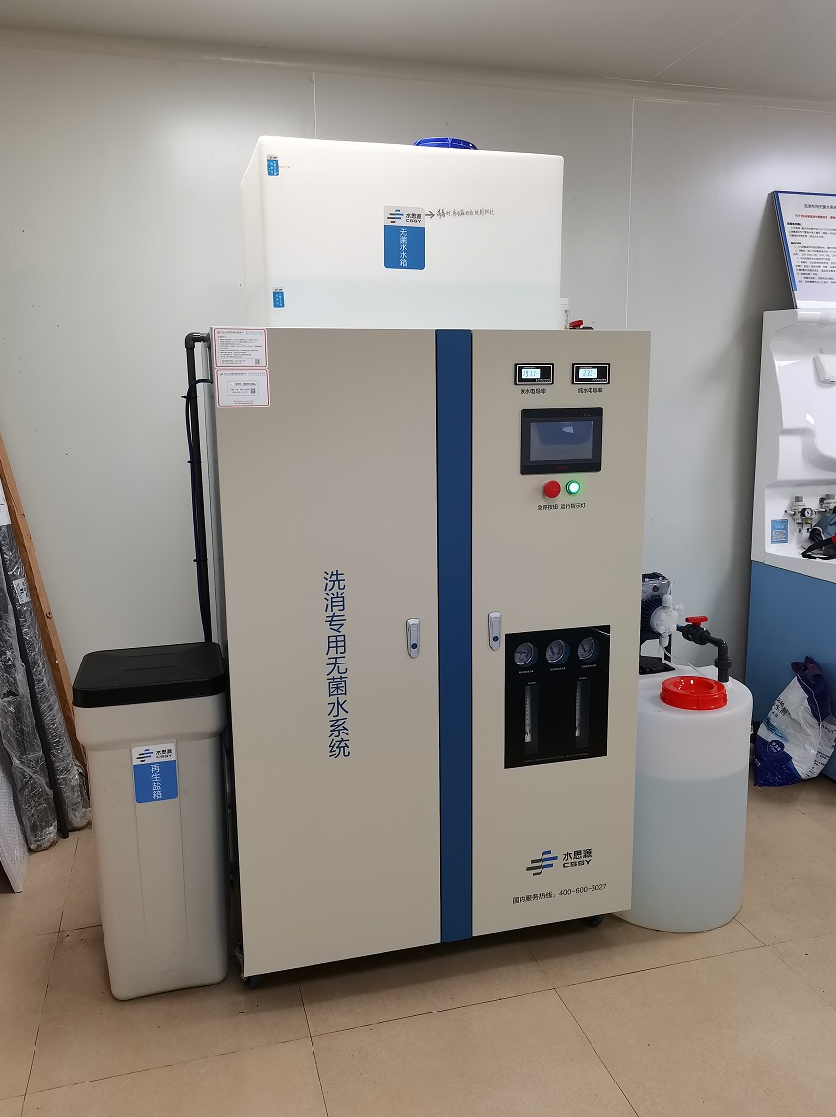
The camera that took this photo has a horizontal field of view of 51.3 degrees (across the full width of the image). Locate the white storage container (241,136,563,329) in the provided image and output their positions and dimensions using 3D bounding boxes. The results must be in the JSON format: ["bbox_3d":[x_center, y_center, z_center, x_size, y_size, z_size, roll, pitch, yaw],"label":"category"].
[{"bbox_3d":[-0.052,-0.777,2.188,0.705,0.450,0.415,-3,11,-15],"label":"white storage container"}]

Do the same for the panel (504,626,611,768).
[{"bbox_3d":[0.340,0.337,2.116,0.273,0.337,0.020,-3,11,-15],"label":"panel"}]

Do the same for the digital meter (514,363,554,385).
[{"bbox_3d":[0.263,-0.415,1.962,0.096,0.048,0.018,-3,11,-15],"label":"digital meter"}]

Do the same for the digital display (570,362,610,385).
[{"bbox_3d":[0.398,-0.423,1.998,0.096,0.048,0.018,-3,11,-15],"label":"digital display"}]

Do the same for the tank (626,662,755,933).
[{"bbox_3d":[0.716,0.645,2.512,0.445,0.660,0.445,-3,11,-15],"label":"tank"}]

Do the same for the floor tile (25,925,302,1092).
[{"bbox_3d":[-0.612,1.060,2.182,0.600,0.010,0.600,-3,11,-15],"label":"floor tile"}]

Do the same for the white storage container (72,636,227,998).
[{"bbox_3d":[-0.647,0.644,2.196,0.342,0.804,0.332,-3,11,-15],"label":"white storage container"}]

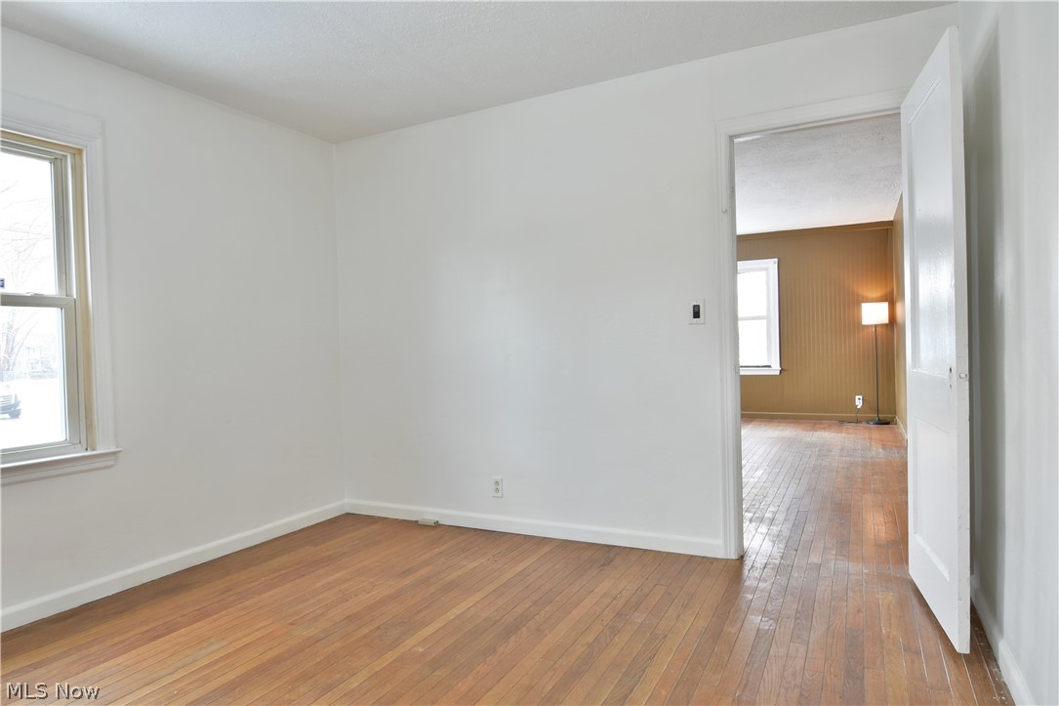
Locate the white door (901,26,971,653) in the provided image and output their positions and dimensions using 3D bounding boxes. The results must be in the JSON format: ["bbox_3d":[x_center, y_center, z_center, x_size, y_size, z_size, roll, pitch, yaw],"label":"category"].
[{"bbox_3d":[1.474,-0.041,2.266,0.035,1.965,0.706,-1,1,21],"label":"white door"}]

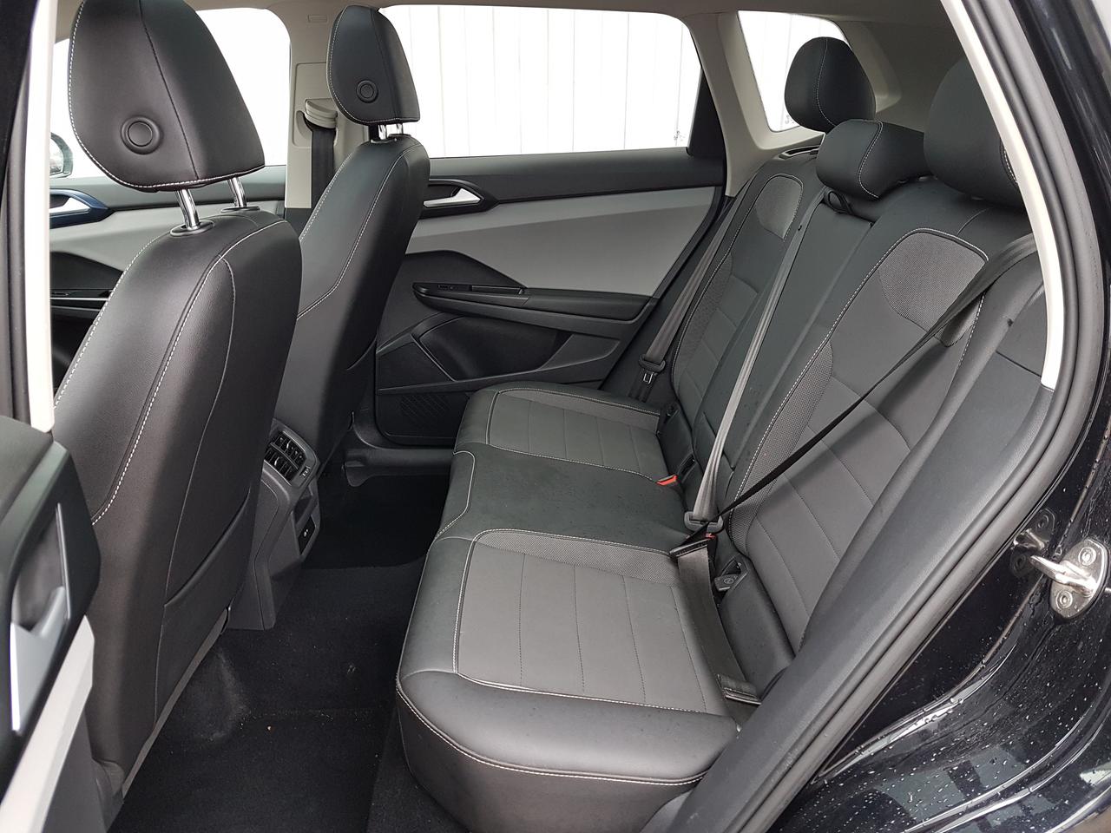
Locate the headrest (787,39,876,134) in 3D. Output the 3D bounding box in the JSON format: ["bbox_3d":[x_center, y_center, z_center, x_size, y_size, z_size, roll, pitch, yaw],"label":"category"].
[{"bbox_3d":[0.551,-0.661,1.672,0.135,0.185,0.250,7,22,-4],"label":"headrest"}]

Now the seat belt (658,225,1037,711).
[{"bbox_3d":[0.363,0.035,1.113,0.340,0.640,0.420,0,22,-1],"label":"seat belt"}]

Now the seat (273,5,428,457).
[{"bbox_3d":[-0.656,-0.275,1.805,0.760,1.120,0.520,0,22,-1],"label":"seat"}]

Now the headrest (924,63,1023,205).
[{"bbox_3d":[0.560,-0.351,1.016,0.135,0.190,0.260,7,22,-4],"label":"headrest"}]

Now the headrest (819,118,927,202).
[{"bbox_3d":[0.522,-0.430,1.375,0.130,0.125,0.250,7,22,-4],"label":"headrest"}]

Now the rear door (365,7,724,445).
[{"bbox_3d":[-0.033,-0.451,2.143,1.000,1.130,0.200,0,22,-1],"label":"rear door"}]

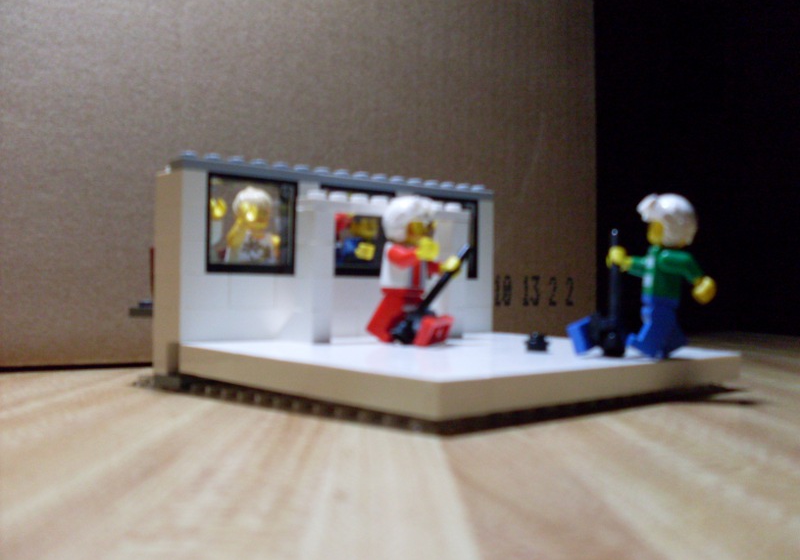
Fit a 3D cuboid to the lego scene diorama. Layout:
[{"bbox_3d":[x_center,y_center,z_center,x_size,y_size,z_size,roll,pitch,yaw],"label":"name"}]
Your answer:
[{"bbox_3d":[0.011,-0.001,0.253,0.118,0.067,0.125,1,0,-41],"label":"lego scene diorama"}]

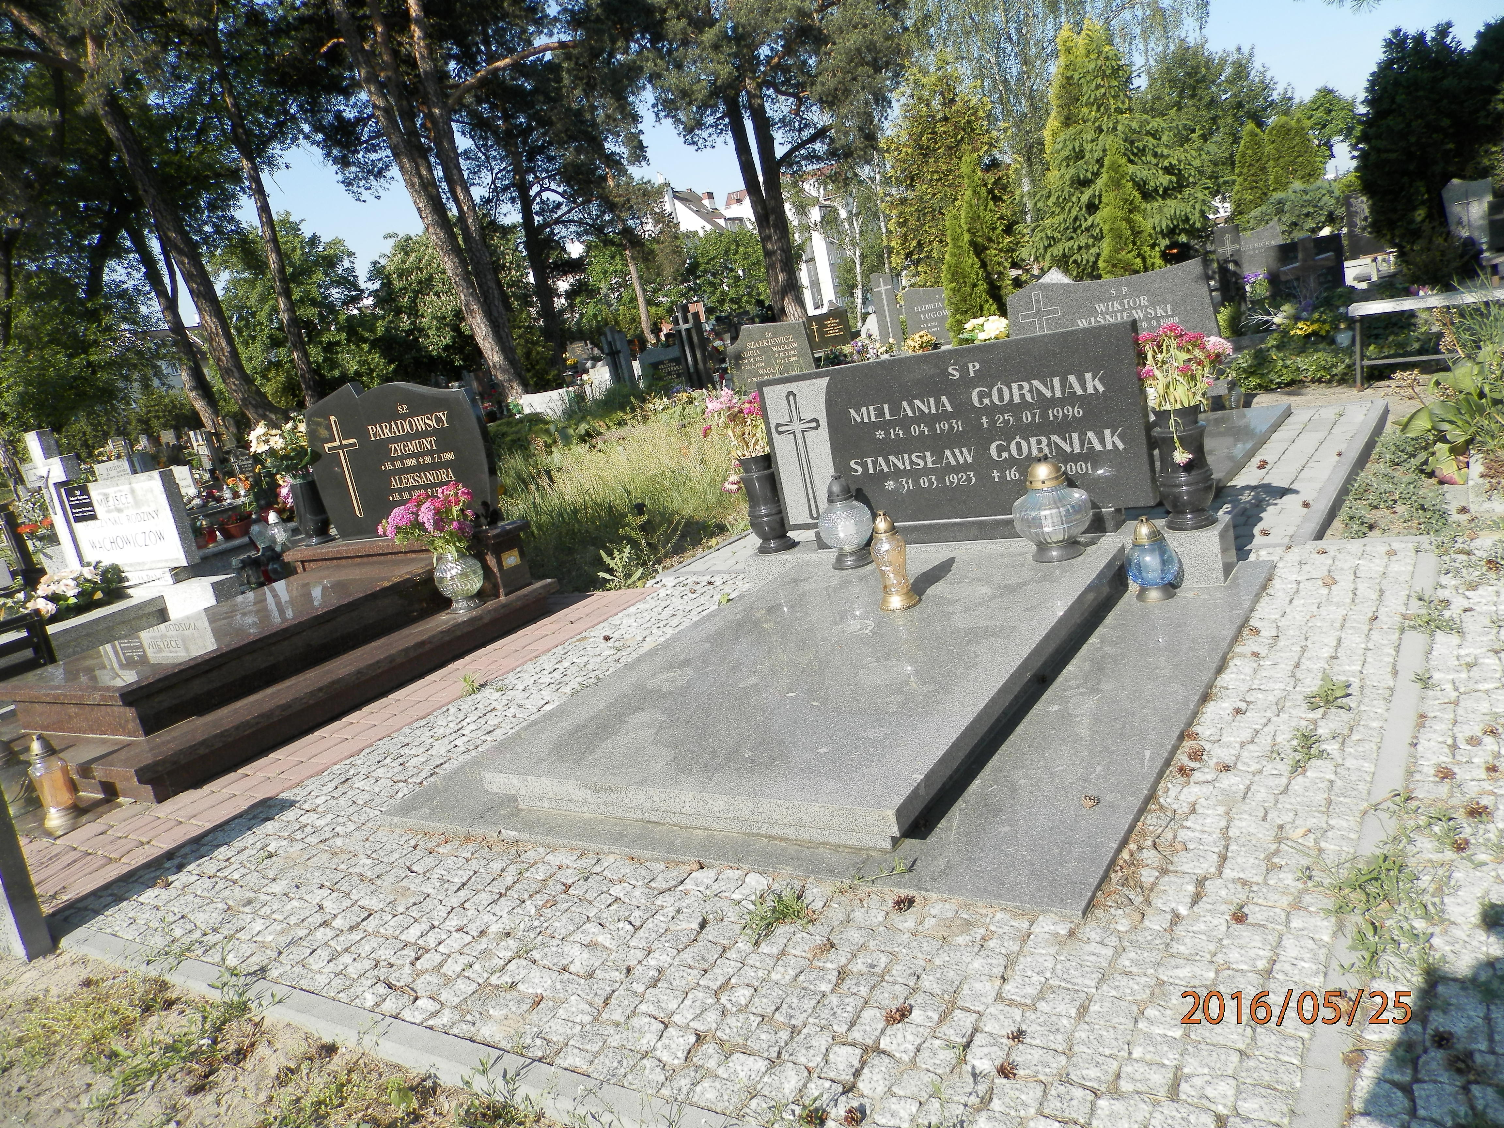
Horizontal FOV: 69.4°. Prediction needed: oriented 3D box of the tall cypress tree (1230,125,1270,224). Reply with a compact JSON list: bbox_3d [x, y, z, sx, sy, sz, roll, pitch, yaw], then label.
[{"bbox_3d":[11.323,-8.443,24.289,0.900,2.803,0.900,-3,16,34],"label":"tall cypress tree"}]

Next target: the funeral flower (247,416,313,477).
[{"bbox_3d":[-2.301,-0.572,5.311,0.300,0.280,0.280,-3,16,35],"label":"funeral flower"}]

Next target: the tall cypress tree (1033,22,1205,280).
[{"bbox_3d":[4.109,-4.413,12.375,1.850,3.313,1.850,-3,16,35],"label":"tall cypress tree"}]

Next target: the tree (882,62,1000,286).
[{"bbox_3d":[2.628,-4.560,13.897,1.600,3.505,1.600,-3,16,35],"label":"tree"}]

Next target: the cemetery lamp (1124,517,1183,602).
[{"bbox_3d":[1.265,-0.023,3.455,0.172,0.259,0.172,-3,16,34],"label":"cemetery lamp"}]

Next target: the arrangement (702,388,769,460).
[{"bbox_3d":[-0.002,-0.531,4.355,0.306,0.321,0.275,-3,16,34],"label":"arrangement"}]

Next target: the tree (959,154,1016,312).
[{"bbox_3d":[1.506,-1.688,6.794,0.460,1.711,0.460,-3,16,35],"label":"tree"}]

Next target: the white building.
[{"bbox_3d":[0.086,-26.064,90.041,14.000,11.300,11.000,-12,13,0],"label":"white building"}]

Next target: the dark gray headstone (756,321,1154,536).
[{"bbox_3d":[0.694,-0.447,3.900,1.419,0.623,0.077,-3,16,34],"label":"dark gray headstone"}]

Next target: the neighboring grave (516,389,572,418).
[{"bbox_3d":[-2.543,-2.348,15.474,0.800,0.500,1.400,-3,16,35],"label":"neighboring grave"}]

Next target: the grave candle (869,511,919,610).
[{"bbox_3d":[0.444,-0.014,3.439,0.126,0.302,0.126,-3,16,34],"label":"grave candle"}]

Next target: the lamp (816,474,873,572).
[{"bbox_3d":[0.342,-0.158,4.030,0.200,0.337,0.200,-3,16,34],"label":"lamp"}]

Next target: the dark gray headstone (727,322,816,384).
[{"bbox_3d":[0.187,-1.595,8.752,0.800,0.680,0.090,-3,16,34],"label":"dark gray headstone"}]

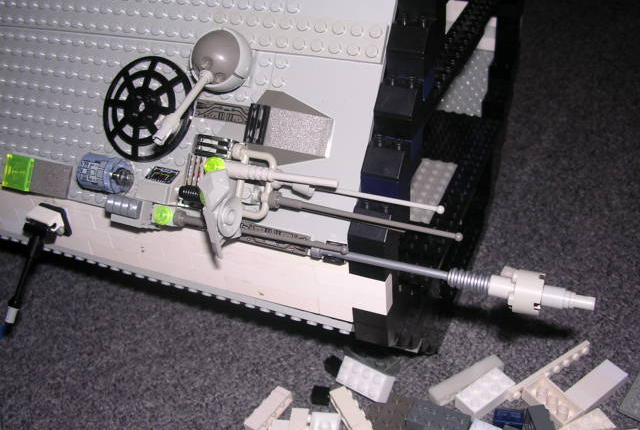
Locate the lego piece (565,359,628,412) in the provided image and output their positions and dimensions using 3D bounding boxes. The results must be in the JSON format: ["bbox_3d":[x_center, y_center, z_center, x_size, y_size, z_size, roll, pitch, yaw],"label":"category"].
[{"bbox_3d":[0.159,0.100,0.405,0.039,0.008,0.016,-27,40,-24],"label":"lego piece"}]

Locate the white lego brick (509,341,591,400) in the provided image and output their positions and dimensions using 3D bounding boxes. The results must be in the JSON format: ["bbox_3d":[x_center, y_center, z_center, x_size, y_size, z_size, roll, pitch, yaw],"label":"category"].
[{"bbox_3d":[0.137,0.093,0.420,0.064,0.008,0.005,-24,46,-20],"label":"white lego brick"}]

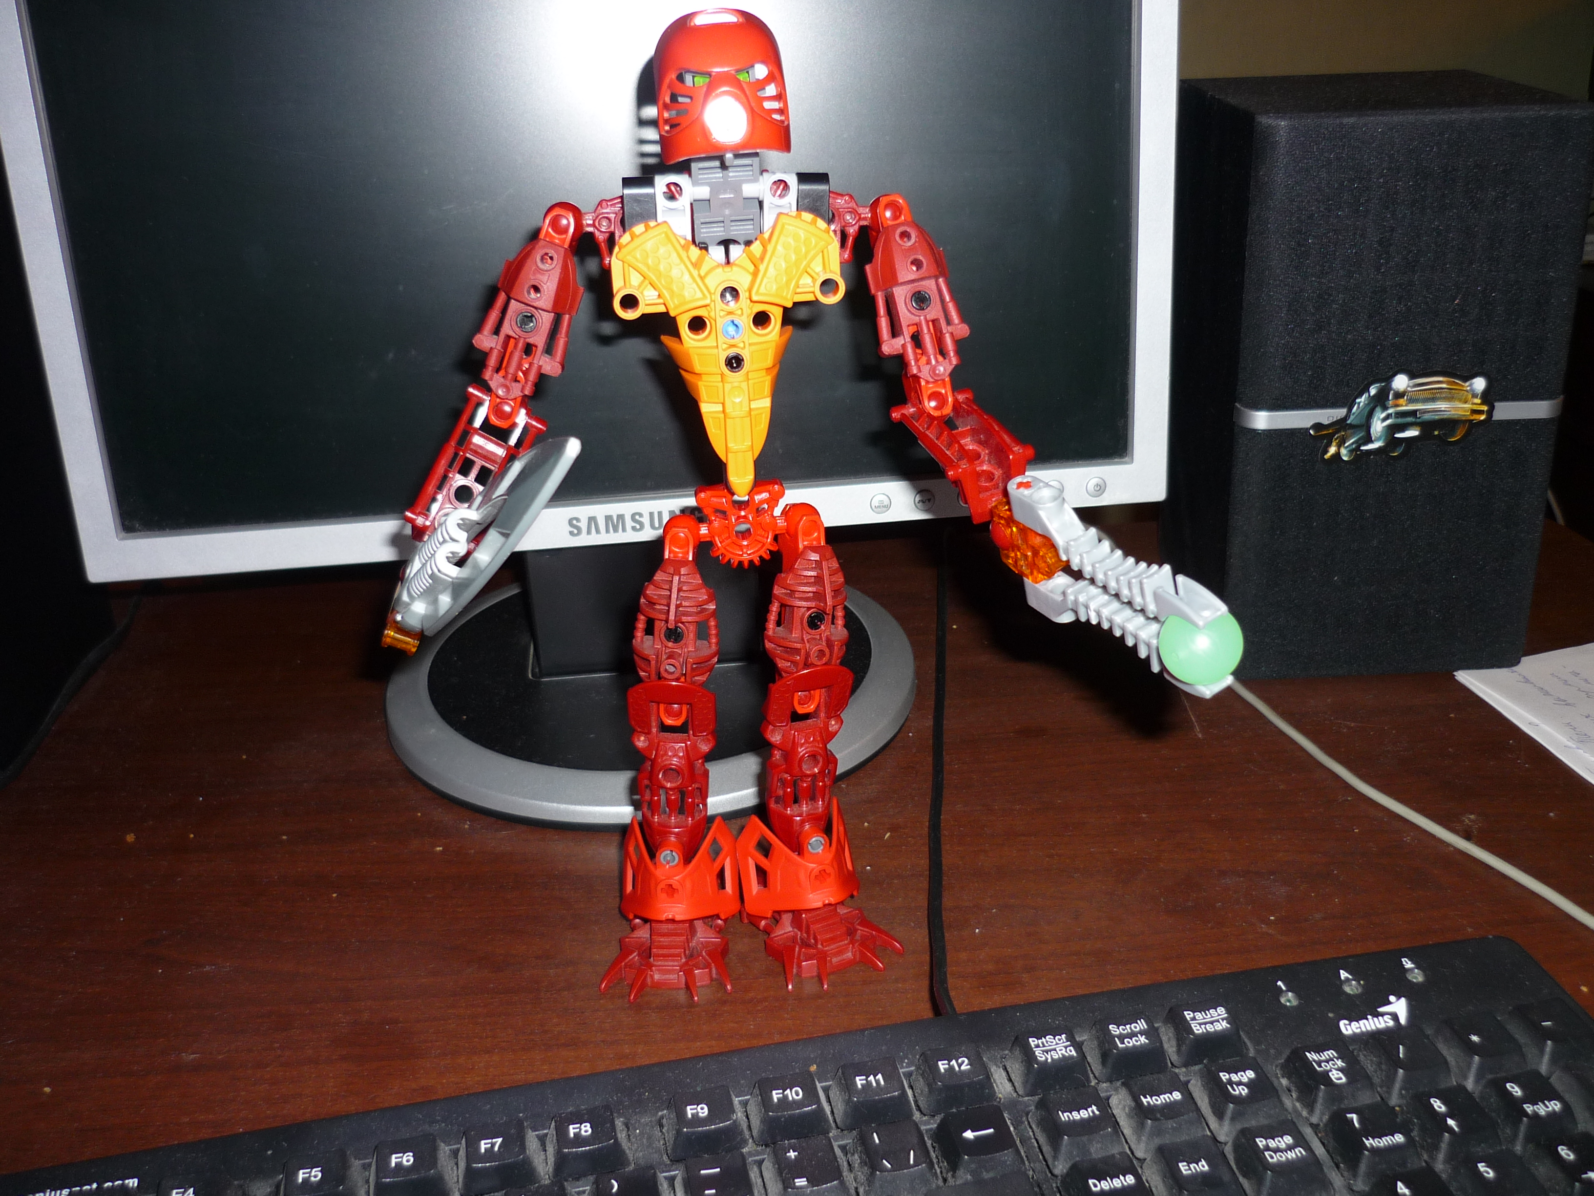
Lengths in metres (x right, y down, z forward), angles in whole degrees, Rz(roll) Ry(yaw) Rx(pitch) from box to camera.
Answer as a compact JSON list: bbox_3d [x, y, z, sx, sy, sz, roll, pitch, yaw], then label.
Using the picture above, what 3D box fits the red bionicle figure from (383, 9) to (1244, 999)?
[{"bbox_3d":[-0.006,-0.001,0.361,0.195,0.252,0.107,-2,25,0],"label":"red bionicle figure"}]

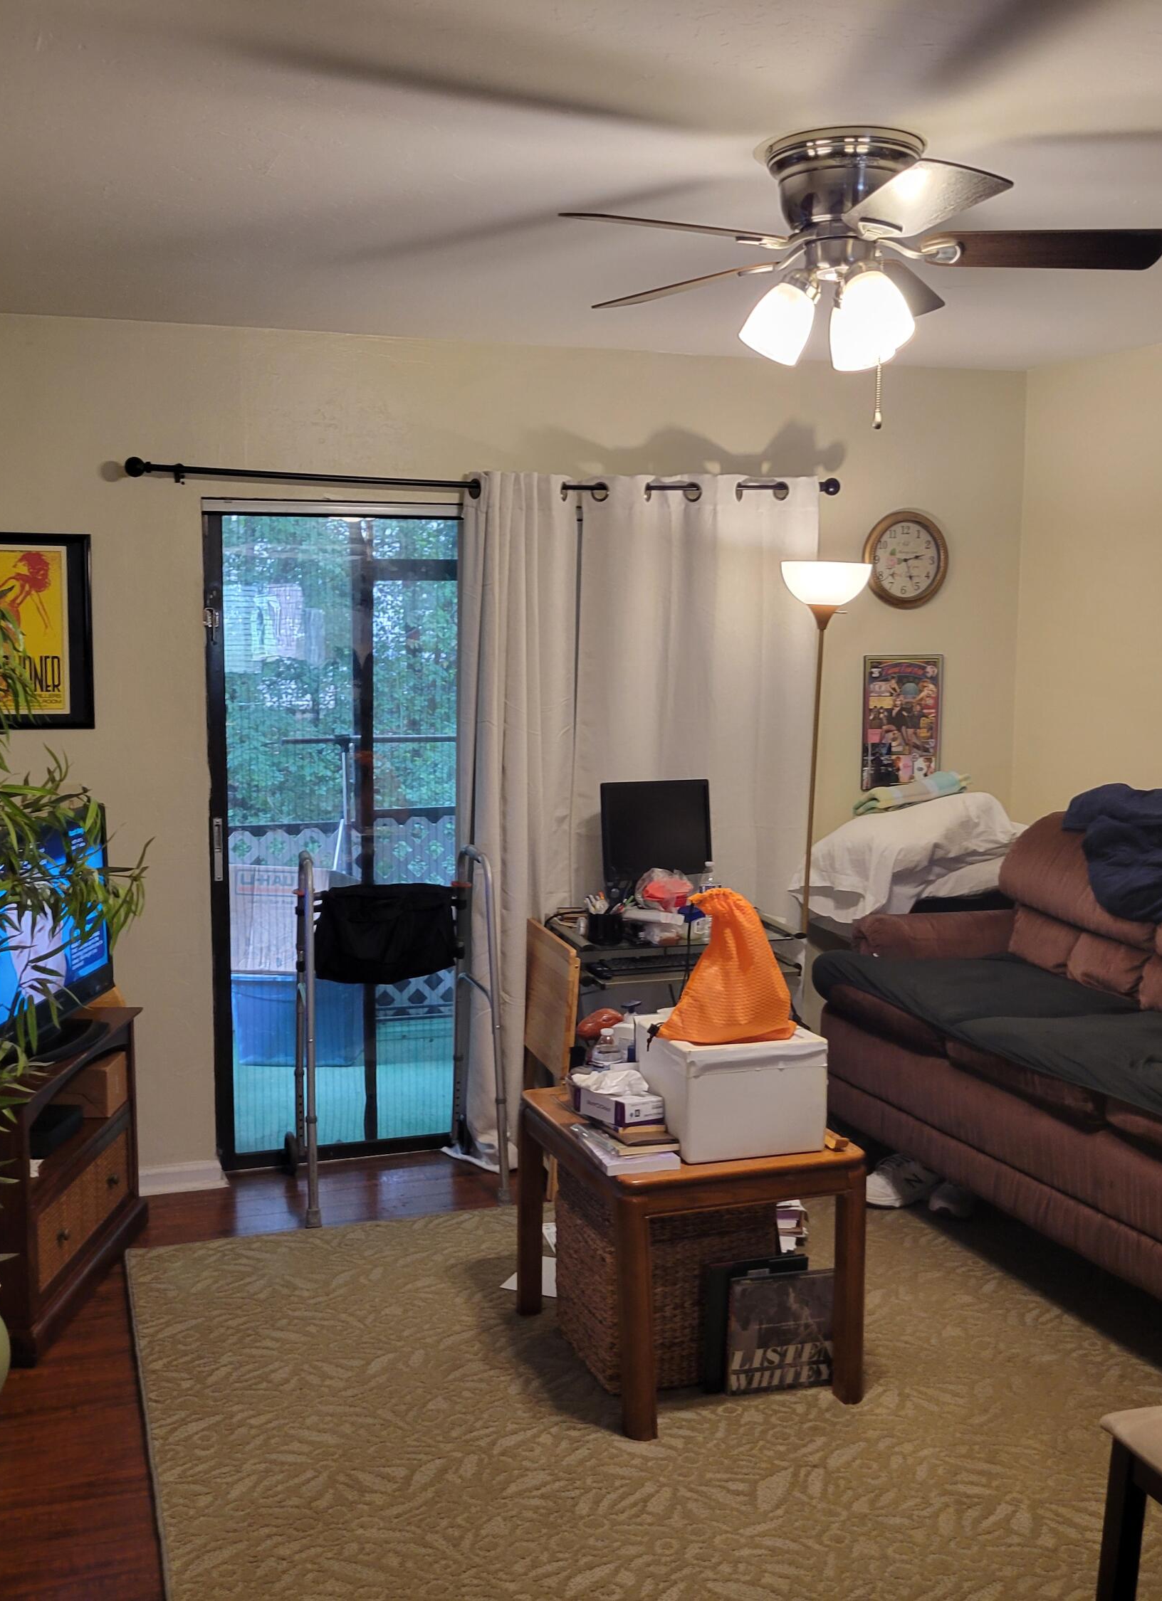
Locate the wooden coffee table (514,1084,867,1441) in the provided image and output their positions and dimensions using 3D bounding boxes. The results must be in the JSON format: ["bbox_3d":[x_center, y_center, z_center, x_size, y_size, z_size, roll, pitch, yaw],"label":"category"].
[{"bbox_3d":[0.225,0.979,3.564,0.550,0.545,0.654,-2,6,-19],"label":"wooden coffee table"}]

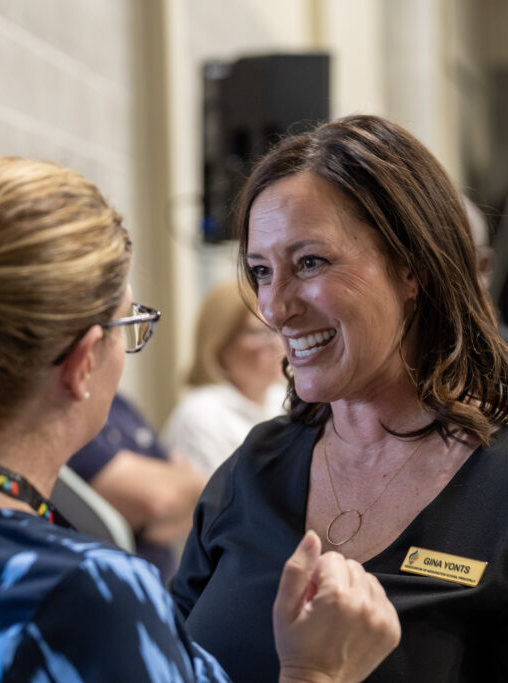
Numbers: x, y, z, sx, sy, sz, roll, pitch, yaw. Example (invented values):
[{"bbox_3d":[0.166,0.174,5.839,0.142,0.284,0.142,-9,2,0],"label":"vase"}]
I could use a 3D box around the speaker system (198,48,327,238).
[{"bbox_3d":[0.037,-0.650,6.450,0.365,0.620,0.370,0,1,-13],"label":"speaker system"}]

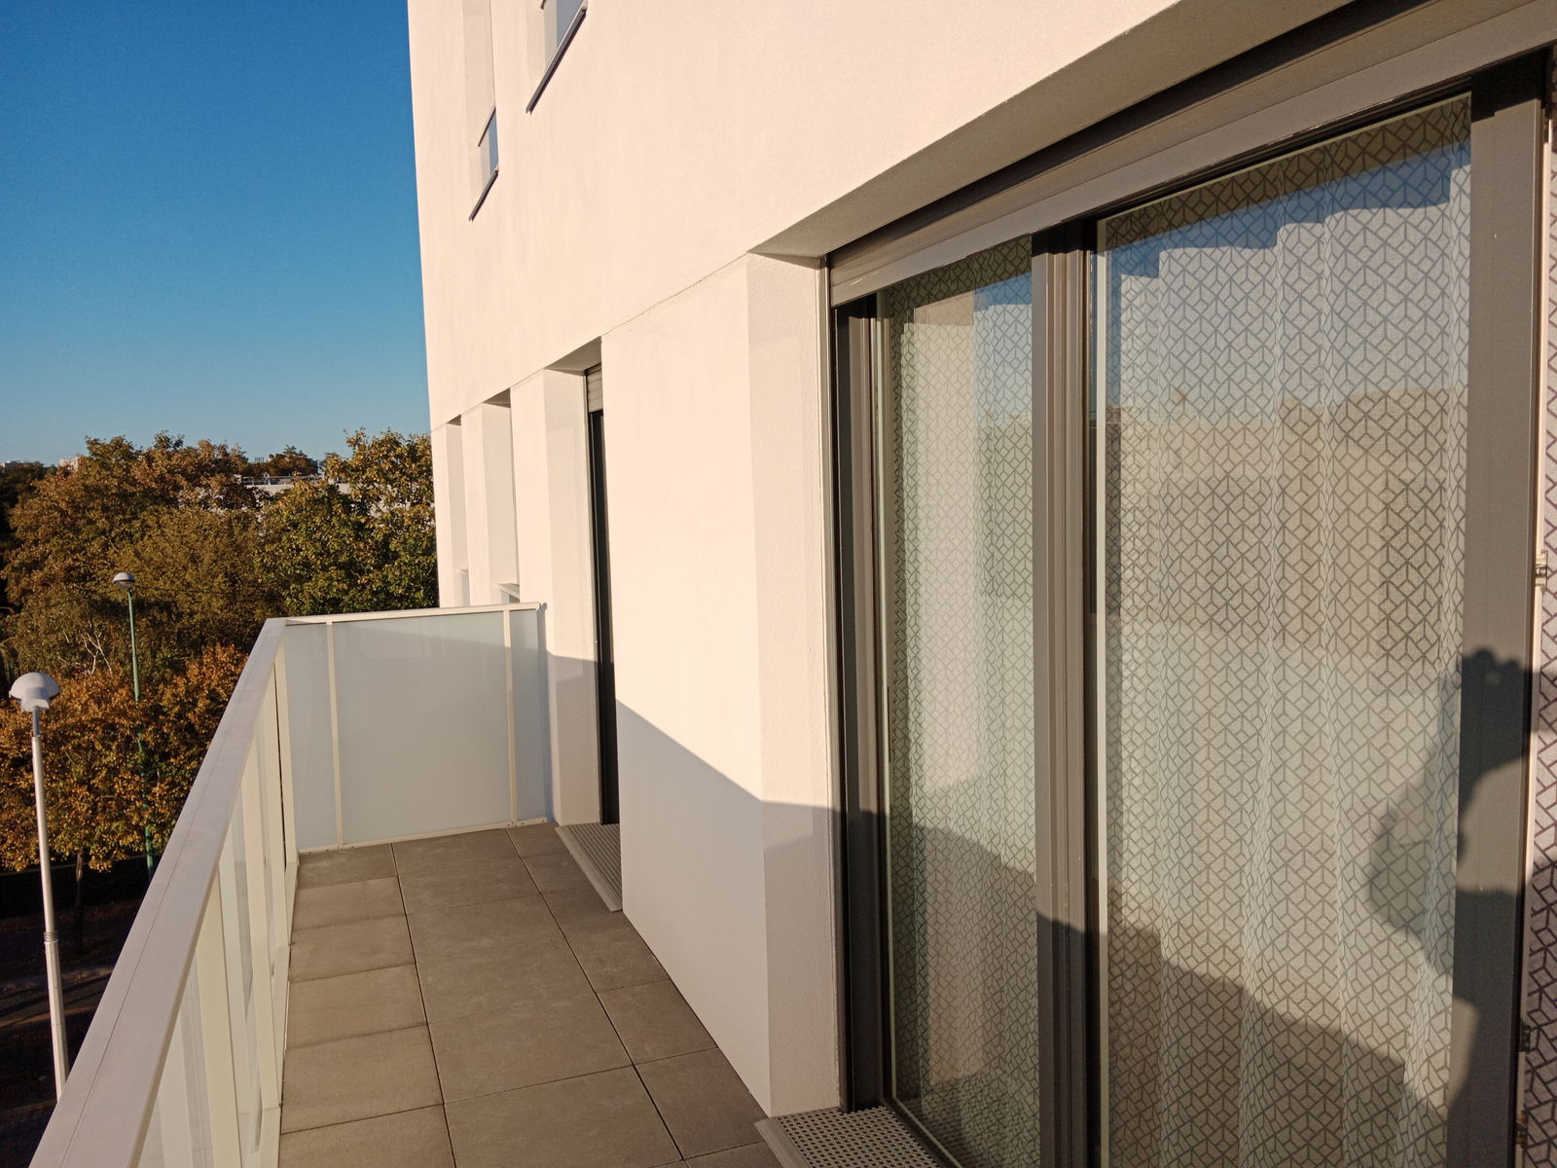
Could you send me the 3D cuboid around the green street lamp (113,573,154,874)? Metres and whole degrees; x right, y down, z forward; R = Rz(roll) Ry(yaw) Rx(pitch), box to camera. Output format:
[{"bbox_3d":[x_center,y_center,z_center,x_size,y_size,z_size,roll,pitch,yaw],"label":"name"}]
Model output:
[{"bbox_3d":[-14.707,3.742,26.858,0.460,8.030,0.520,-2,5,-7],"label":"green street lamp"}]

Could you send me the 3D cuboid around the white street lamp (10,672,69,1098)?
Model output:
[{"bbox_3d":[-7.845,4.880,12.842,0.460,7.900,0.580,-4,6,-28],"label":"white street lamp"}]

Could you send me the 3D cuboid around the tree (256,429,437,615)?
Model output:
[{"bbox_3d":[-11.407,1.358,33.304,7.500,11.460,7.500,-3,5,-21],"label":"tree"}]

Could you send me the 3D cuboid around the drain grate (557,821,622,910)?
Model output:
[{"bbox_3d":[-0.678,1.182,5.023,0.340,0.035,1.180,-3,5,-21],"label":"drain grate"}]

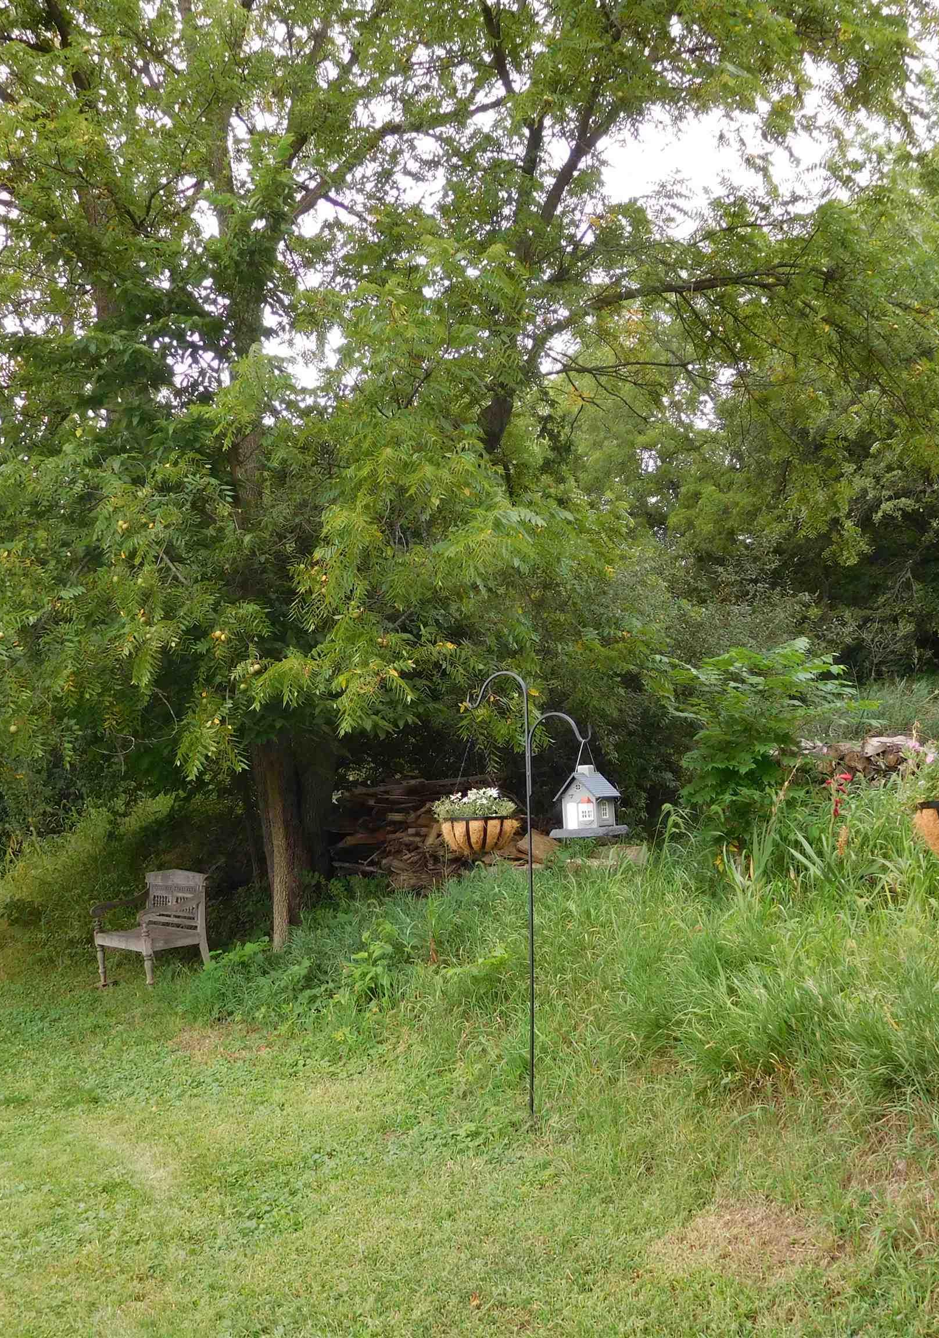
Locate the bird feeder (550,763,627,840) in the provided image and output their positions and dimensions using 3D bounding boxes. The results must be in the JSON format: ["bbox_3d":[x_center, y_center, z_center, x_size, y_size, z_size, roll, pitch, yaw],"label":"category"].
[{"bbox_3d":[0.586,0.647,6.300,0.275,0.340,0.275,-6,-8,35],"label":"bird feeder"}]

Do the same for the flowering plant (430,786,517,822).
[{"bbox_3d":[0.031,0.666,6.350,0.410,0.170,0.380,-2,-6,0],"label":"flowering plant"}]

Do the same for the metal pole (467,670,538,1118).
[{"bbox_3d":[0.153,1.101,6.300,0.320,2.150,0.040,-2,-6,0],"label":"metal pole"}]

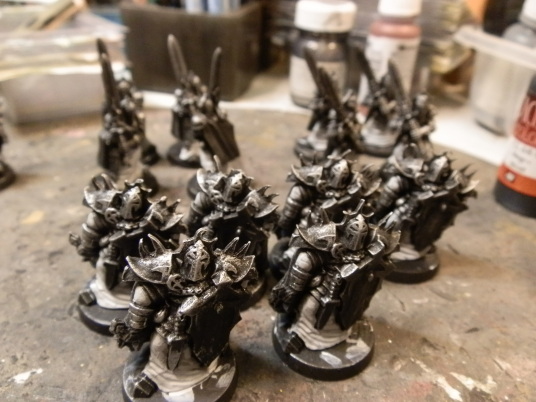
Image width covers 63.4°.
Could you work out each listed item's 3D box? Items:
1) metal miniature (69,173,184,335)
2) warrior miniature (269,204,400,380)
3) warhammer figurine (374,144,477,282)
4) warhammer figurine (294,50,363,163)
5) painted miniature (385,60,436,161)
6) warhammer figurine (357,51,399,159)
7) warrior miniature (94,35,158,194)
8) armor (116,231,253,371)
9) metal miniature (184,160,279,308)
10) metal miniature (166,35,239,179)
[{"bbox_3d":[-0.034,0.009,0.103,0.028,0.037,0.026,-4,35,-9],"label":"metal miniature"},{"bbox_3d":[0.015,0.017,0.094,0.028,0.038,0.026,-2,35,-6],"label":"warrior miniature"},{"bbox_3d":[0.041,0.001,0.120,0.028,0.036,0.026,-2,35,-7],"label":"warhammer figurine"},{"bbox_3d":[0.026,-0.036,0.165,0.028,0.045,0.028,-1,35,-5],"label":"warhammer figurine"},{"bbox_3d":[0.054,-0.029,0.156,0.026,0.045,0.026,-1,35,-5],"label":"painted miniature"},{"bbox_3d":[0.050,-0.042,0.177,0.026,0.043,0.026,-1,35,-5],"label":"warhammer figurine"},{"bbox_3d":[-0.050,-0.029,0.149,0.028,0.047,0.028,-4,35,-9],"label":"warrior miniature"},{"bbox_3d":[-0.017,0.022,0.084,0.028,0.038,0.026,-3,35,-8],"label":"armor"},{"bbox_3d":[-0.010,0.006,0.109,0.028,0.037,0.026,-4,35,-9],"label":"metal miniature"},{"bbox_3d":[-0.023,-0.035,0.158,0.028,0.048,0.028,-2,35,-7],"label":"metal miniature"}]

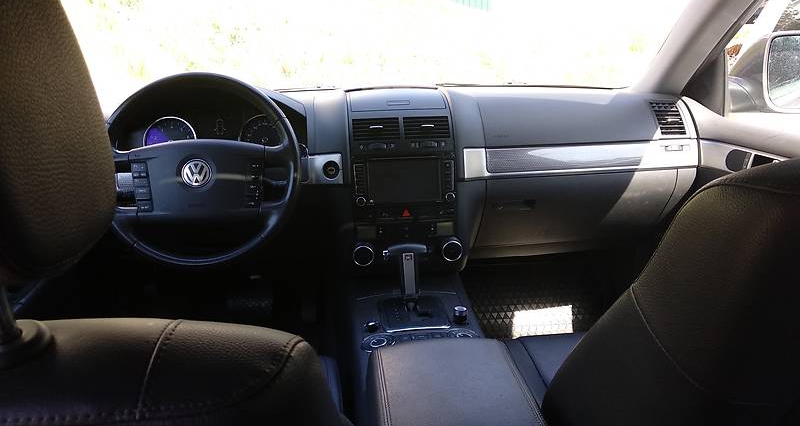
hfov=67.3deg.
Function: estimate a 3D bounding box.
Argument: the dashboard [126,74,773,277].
[{"bbox_3d":[0.005,-0.107,1.470,1.500,0.450,0.460,-3,17,-6],"label":"dashboard"}]

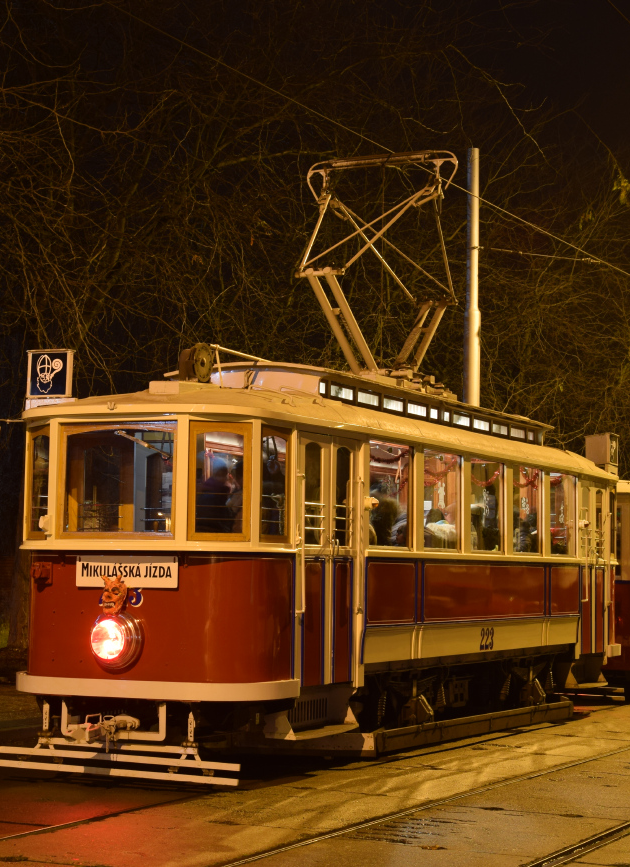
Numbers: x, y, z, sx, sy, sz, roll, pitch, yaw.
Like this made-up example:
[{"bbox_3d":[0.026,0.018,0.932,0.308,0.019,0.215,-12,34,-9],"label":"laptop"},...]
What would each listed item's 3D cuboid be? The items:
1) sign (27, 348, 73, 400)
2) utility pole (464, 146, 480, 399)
[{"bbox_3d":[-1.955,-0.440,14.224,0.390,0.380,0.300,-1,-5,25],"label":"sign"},{"bbox_3d":[2.609,-0.491,30.456,0.290,8.610,0.290,-1,-5,25],"label":"utility pole"}]

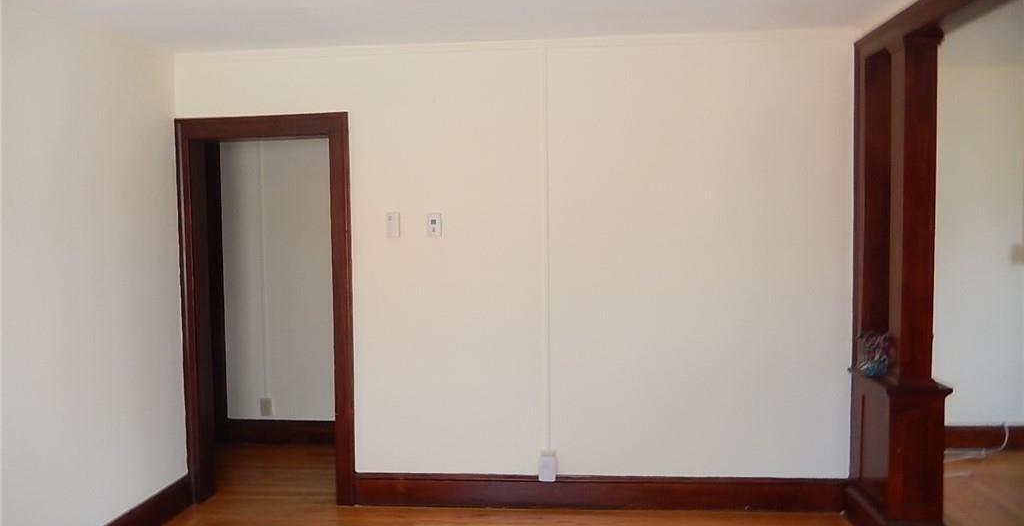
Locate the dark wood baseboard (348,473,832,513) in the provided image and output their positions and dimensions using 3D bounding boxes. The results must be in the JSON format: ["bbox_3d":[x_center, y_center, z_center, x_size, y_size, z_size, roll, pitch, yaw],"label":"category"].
[{"bbox_3d":[0.441,1.219,3.937,2.601,0.180,0.022,-1,2,5],"label":"dark wood baseboard"}]

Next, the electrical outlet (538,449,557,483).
[{"bbox_3d":[0.191,1.074,3.938,0.093,0.177,0.045,-1,2,5],"label":"electrical outlet"}]

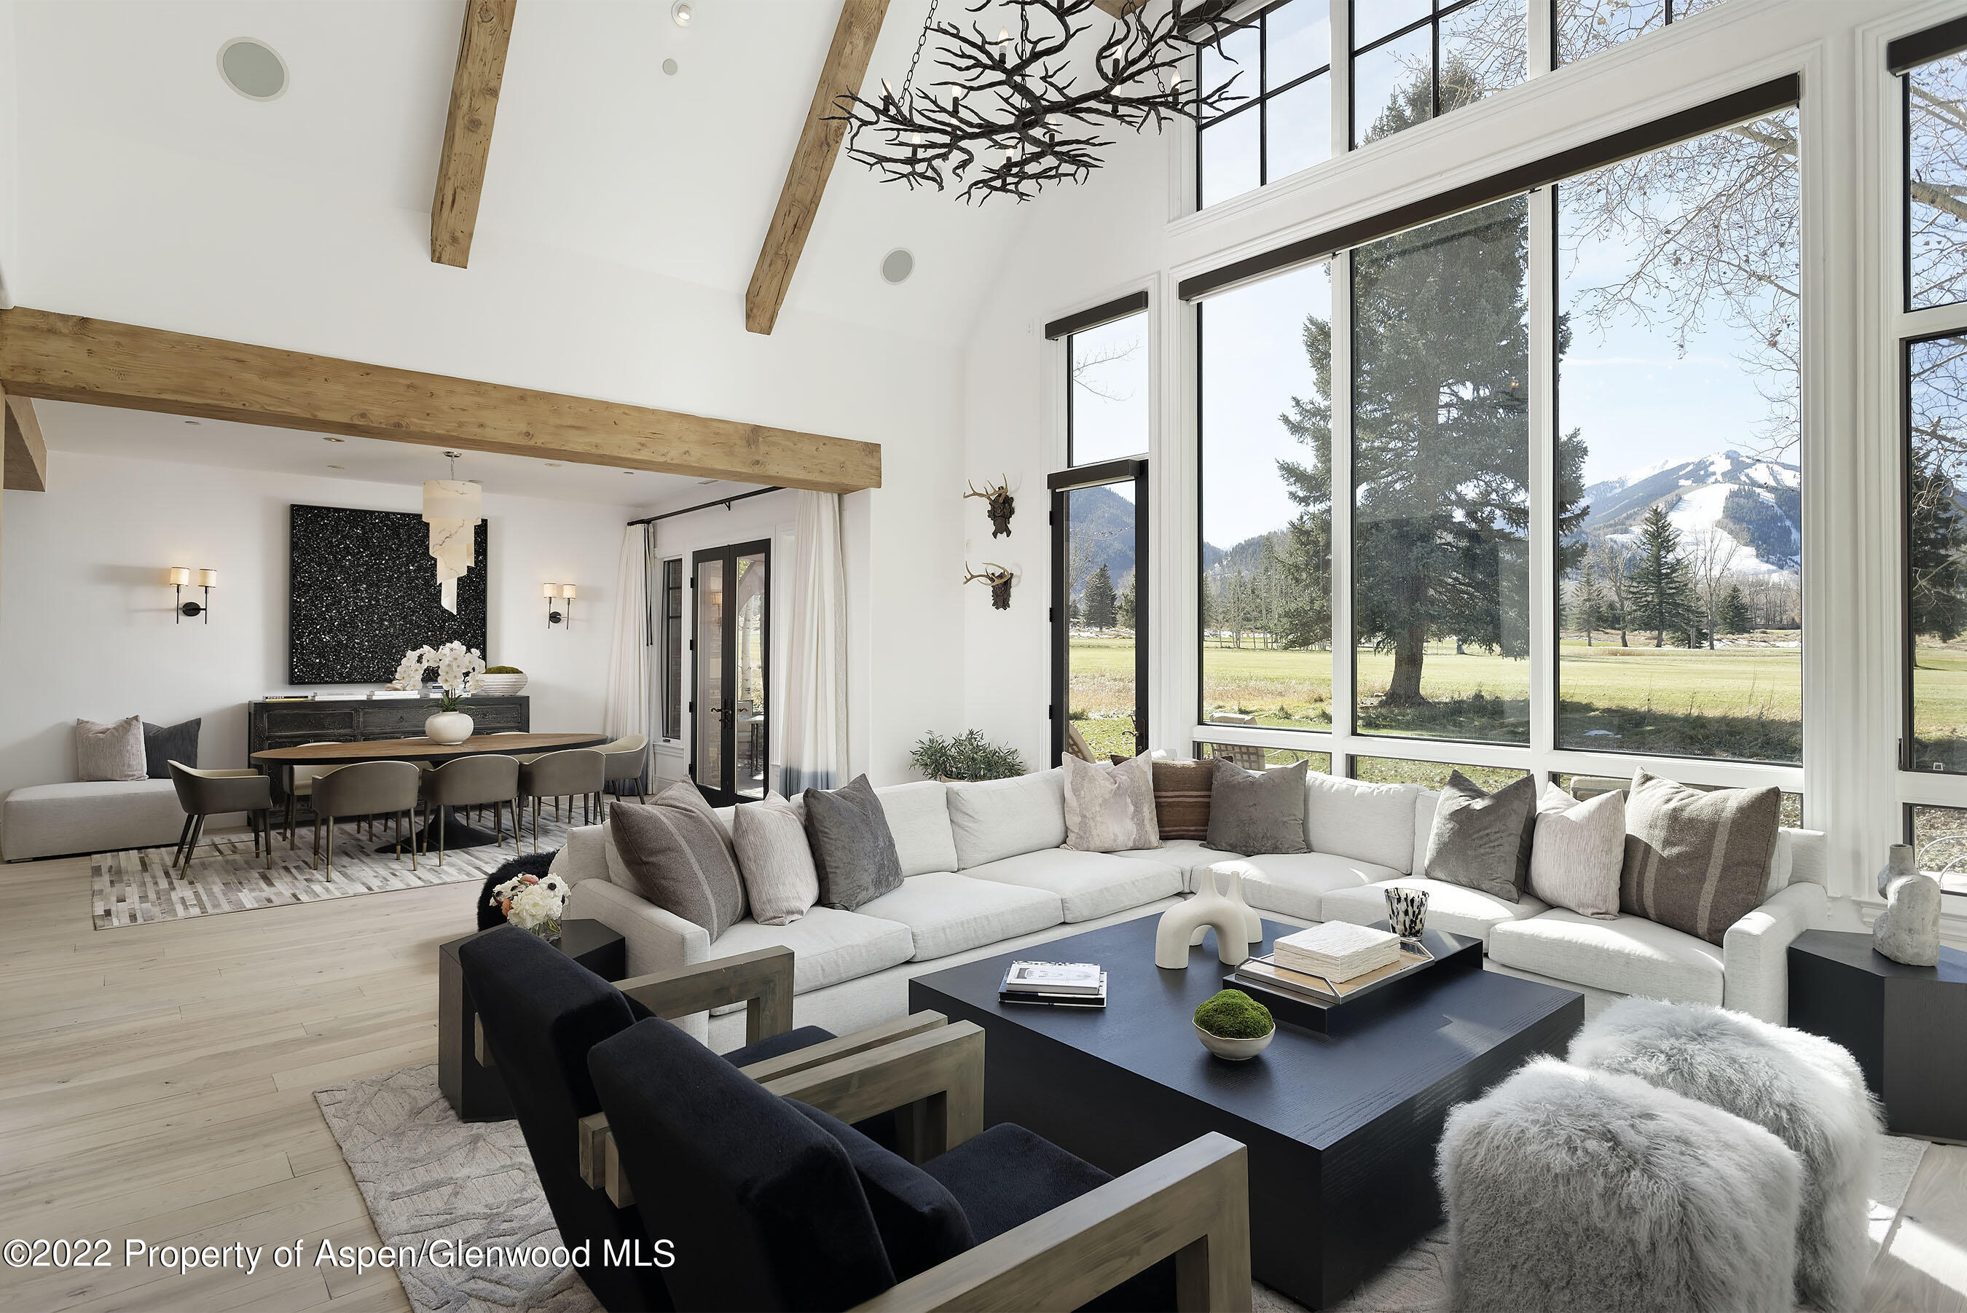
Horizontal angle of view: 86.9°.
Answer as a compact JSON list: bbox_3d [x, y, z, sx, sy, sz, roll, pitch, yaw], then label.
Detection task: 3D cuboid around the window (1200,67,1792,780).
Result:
[{"bbox_3d":[2.297,-0.882,5.320,0.150,2.920,3.040,0,1,-41],"label":"window"}]

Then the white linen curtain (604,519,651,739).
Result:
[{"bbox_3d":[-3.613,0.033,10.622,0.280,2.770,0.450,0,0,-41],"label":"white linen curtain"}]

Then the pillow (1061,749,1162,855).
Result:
[{"bbox_3d":[0.673,0.765,5.450,0.500,0.510,0.170,0,-12,4],"label":"pillow"}]

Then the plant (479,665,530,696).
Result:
[{"bbox_3d":[-4.548,0.236,9.816,0.440,0.280,0.440,0,0,-41],"label":"plant"}]

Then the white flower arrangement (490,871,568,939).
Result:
[{"bbox_3d":[-1.523,0.839,3.510,0.250,0.240,0.250,0,0,-41],"label":"white flower arrangement"}]

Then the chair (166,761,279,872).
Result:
[{"bbox_3d":[-5.182,1.057,7.038,0.560,0.760,0.590,0,1,-41],"label":"chair"}]

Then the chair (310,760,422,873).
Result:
[{"bbox_3d":[-4.146,1.056,6.980,0.545,0.760,0.560,0,1,-41],"label":"chair"}]

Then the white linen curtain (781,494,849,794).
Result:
[{"bbox_3d":[-1.340,0.033,8.099,0.170,2.720,0.800,0,0,-41],"label":"white linen curtain"}]

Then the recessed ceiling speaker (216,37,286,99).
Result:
[{"bbox_3d":[-3.407,-2.740,4.839,0.272,0.272,0.060,0,40,-41],"label":"recessed ceiling speaker"}]

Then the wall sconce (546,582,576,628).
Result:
[{"bbox_3d":[-4.119,-0.500,10.191,0.270,0.450,0.140,0,0,-41],"label":"wall sconce"}]

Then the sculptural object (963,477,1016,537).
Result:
[{"bbox_3d":[0.062,-1.102,7.735,0.240,0.440,0.370,0,0,-41],"label":"sculptural object"}]

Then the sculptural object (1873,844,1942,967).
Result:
[{"bbox_3d":[2.977,0.789,3.348,0.175,0.370,0.160,0,1,42],"label":"sculptural object"}]

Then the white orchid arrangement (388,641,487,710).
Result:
[{"bbox_3d":[-4.098,0.135,7.840,0.620,0.510,0.460,0,1,-41],"label":"white orchid arrangement"}]

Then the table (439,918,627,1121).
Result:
[{"bbox_3d":[-1.513,1.199,3.500,0.530,0.480,0.610,0,0,-41],"label":"table"}]

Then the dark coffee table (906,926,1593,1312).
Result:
[{"bbox_3d":[0.838,1.259,3.400,1.560,0.355,1.550,0,0,-41],"label":"dark coffee table"}]

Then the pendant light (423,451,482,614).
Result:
[{"bbox_3d":[-4.028,-0.923,7.875,0.410,1.230,0.410,0,0,-41],"label":"pendant light"}]

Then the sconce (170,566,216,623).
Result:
[{"bbox_3d":[-6.355,-0.490,8.348,0.275,0.440,0.160,0,1,-41],"label":"sconce"}]

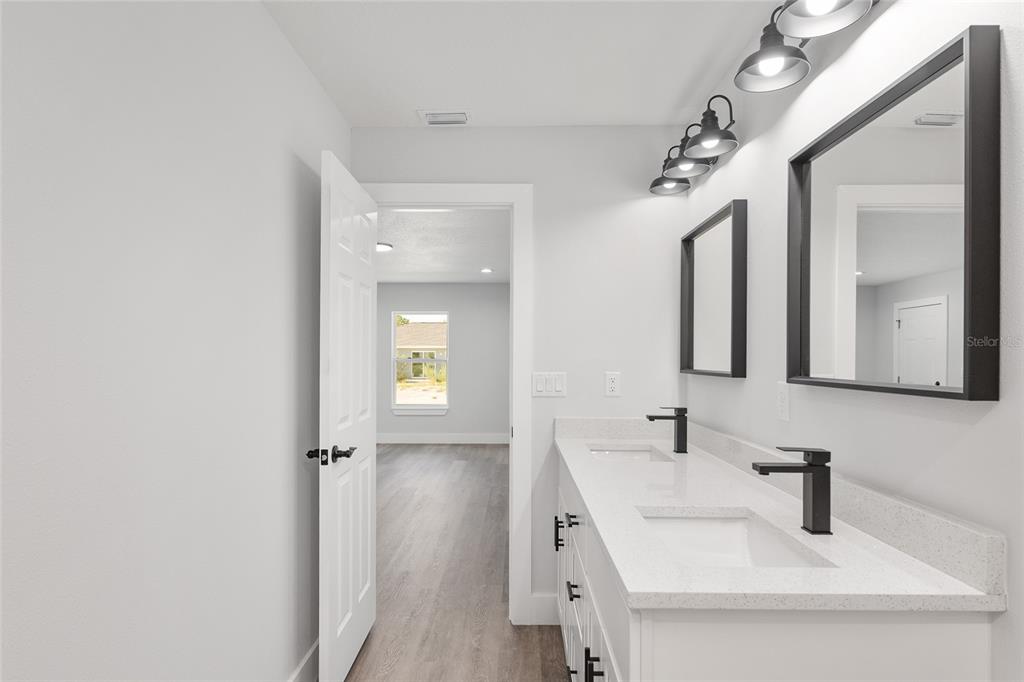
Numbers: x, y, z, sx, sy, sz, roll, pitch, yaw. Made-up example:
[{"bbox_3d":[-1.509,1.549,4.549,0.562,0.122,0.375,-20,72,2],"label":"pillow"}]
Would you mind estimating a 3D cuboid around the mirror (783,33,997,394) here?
[{"bbox_3d":[0.819,-0.210,1.244,0.052,0.645,0.617,0,-1,0],"label":"mirror"}]

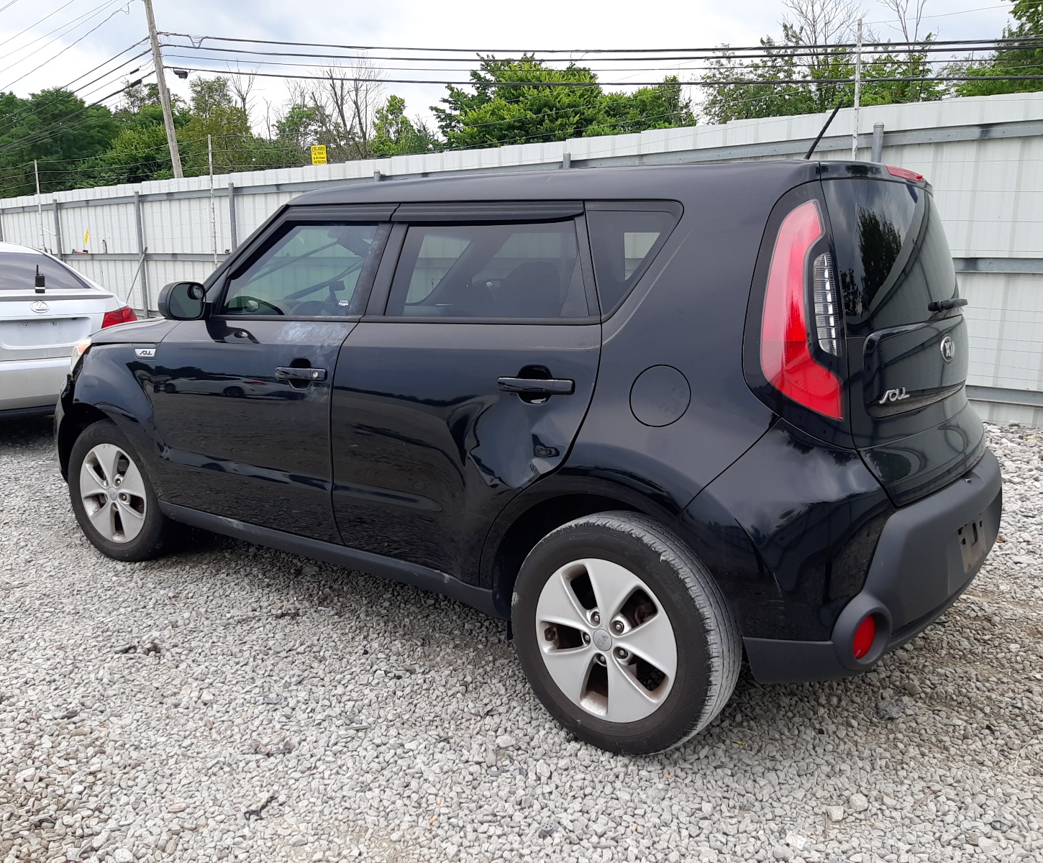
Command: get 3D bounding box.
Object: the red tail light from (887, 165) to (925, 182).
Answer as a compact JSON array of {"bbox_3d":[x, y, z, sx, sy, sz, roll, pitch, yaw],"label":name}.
[{"bbox_3d":[1.121,-0.746,2.507,0.048,0.036,0.300,8,12,37],"label":"red tail light"}]

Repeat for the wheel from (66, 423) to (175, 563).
[{"bbox_3d":[-1.773,0.262,3.912,0.648,0.645,0.210,6,11,28],"label":"wheel"}]

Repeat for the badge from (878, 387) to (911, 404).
[{"bbox_3d":[0.942,-0.092,2.177,0.175,0.035,0.015,-9,14,-44],"label":"badge"}]

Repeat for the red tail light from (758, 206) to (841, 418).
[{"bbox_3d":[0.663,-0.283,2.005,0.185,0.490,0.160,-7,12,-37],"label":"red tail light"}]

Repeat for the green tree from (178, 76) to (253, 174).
[{"bbox_3d":[-11.667,-9.274,33.461,3.300,8.700,3.300,-3,11,-18],"label":"green tree"}]

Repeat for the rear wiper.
[{"bbox_3d":[1.286,-0.375,2.582,0.060,0.045,0.350,8,12,37],"label":"rear wiper"}]

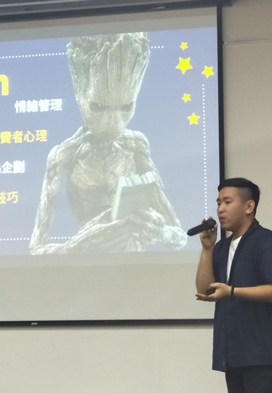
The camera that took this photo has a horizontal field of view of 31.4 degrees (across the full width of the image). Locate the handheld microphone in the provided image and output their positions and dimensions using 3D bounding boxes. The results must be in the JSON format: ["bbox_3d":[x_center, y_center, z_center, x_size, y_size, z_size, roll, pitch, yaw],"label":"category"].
[{"bbox_3d":[0.299,0.141,2.210,0.050,0.050,0.210,-6,6,43],"label":"handheld microphone"}]

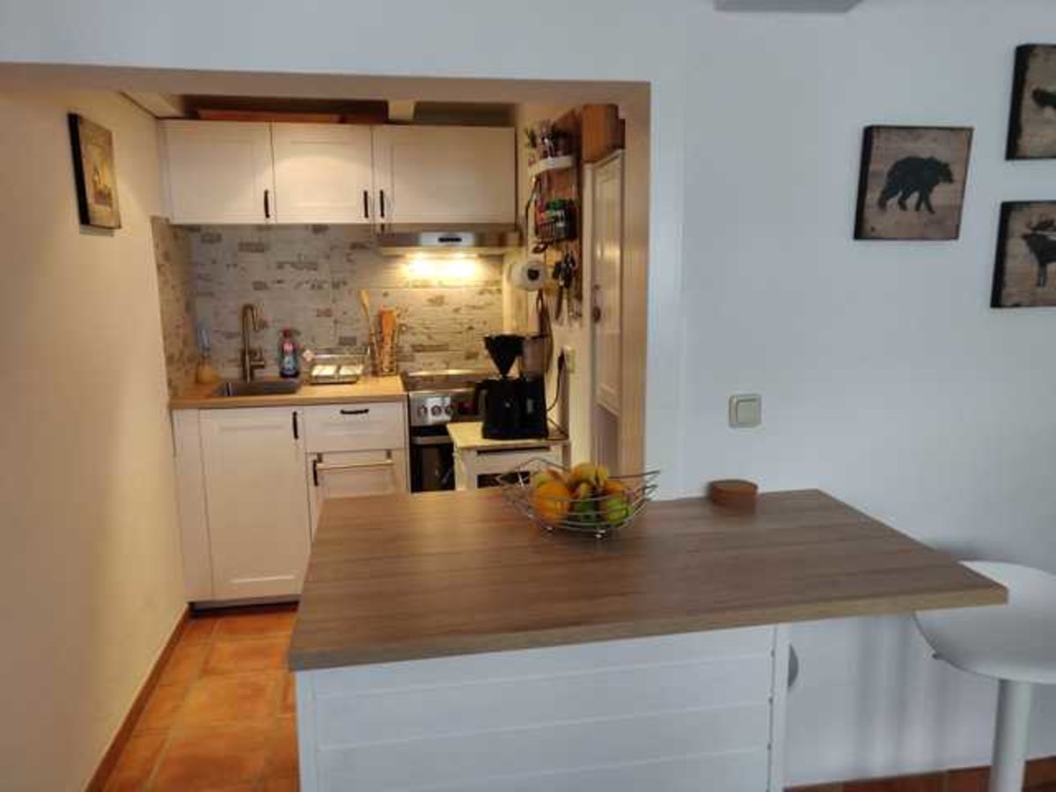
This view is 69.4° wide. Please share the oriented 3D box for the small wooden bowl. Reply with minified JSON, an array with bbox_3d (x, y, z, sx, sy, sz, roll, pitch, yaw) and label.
[{"bbox_3d":[0.473,0.229,1.762,0.114,0.042,0.114,0,10,0],"label":"small wooden bowl"}]

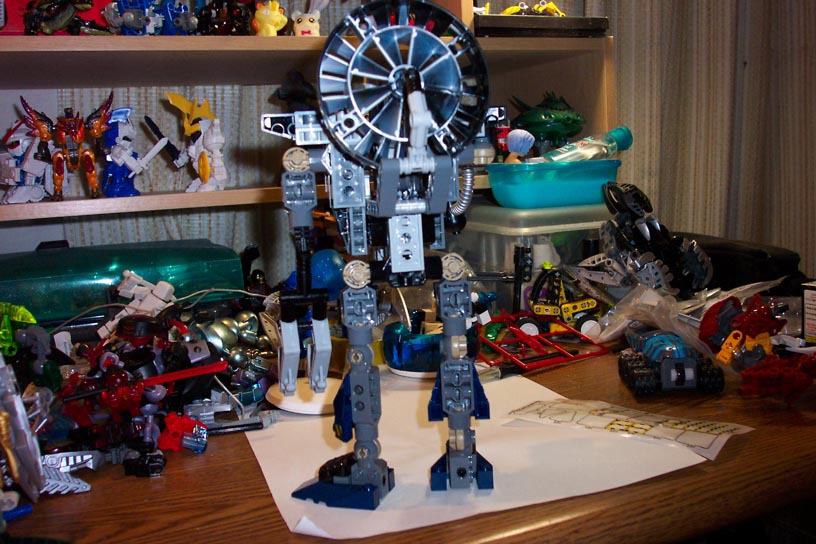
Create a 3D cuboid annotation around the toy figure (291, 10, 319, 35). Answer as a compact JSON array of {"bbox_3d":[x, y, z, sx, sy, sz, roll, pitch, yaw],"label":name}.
[{"bbox_3d":[-0.116,-0.279,0.900,0.030,0.037,0.027,-4,7,-10],"label":"toy figure"}]

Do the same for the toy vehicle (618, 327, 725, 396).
[{"bbox_3d":[0.190,0.062,0.578,0.062,0.037,0.070,-2,7,6],"label":"toy vehicle"}]

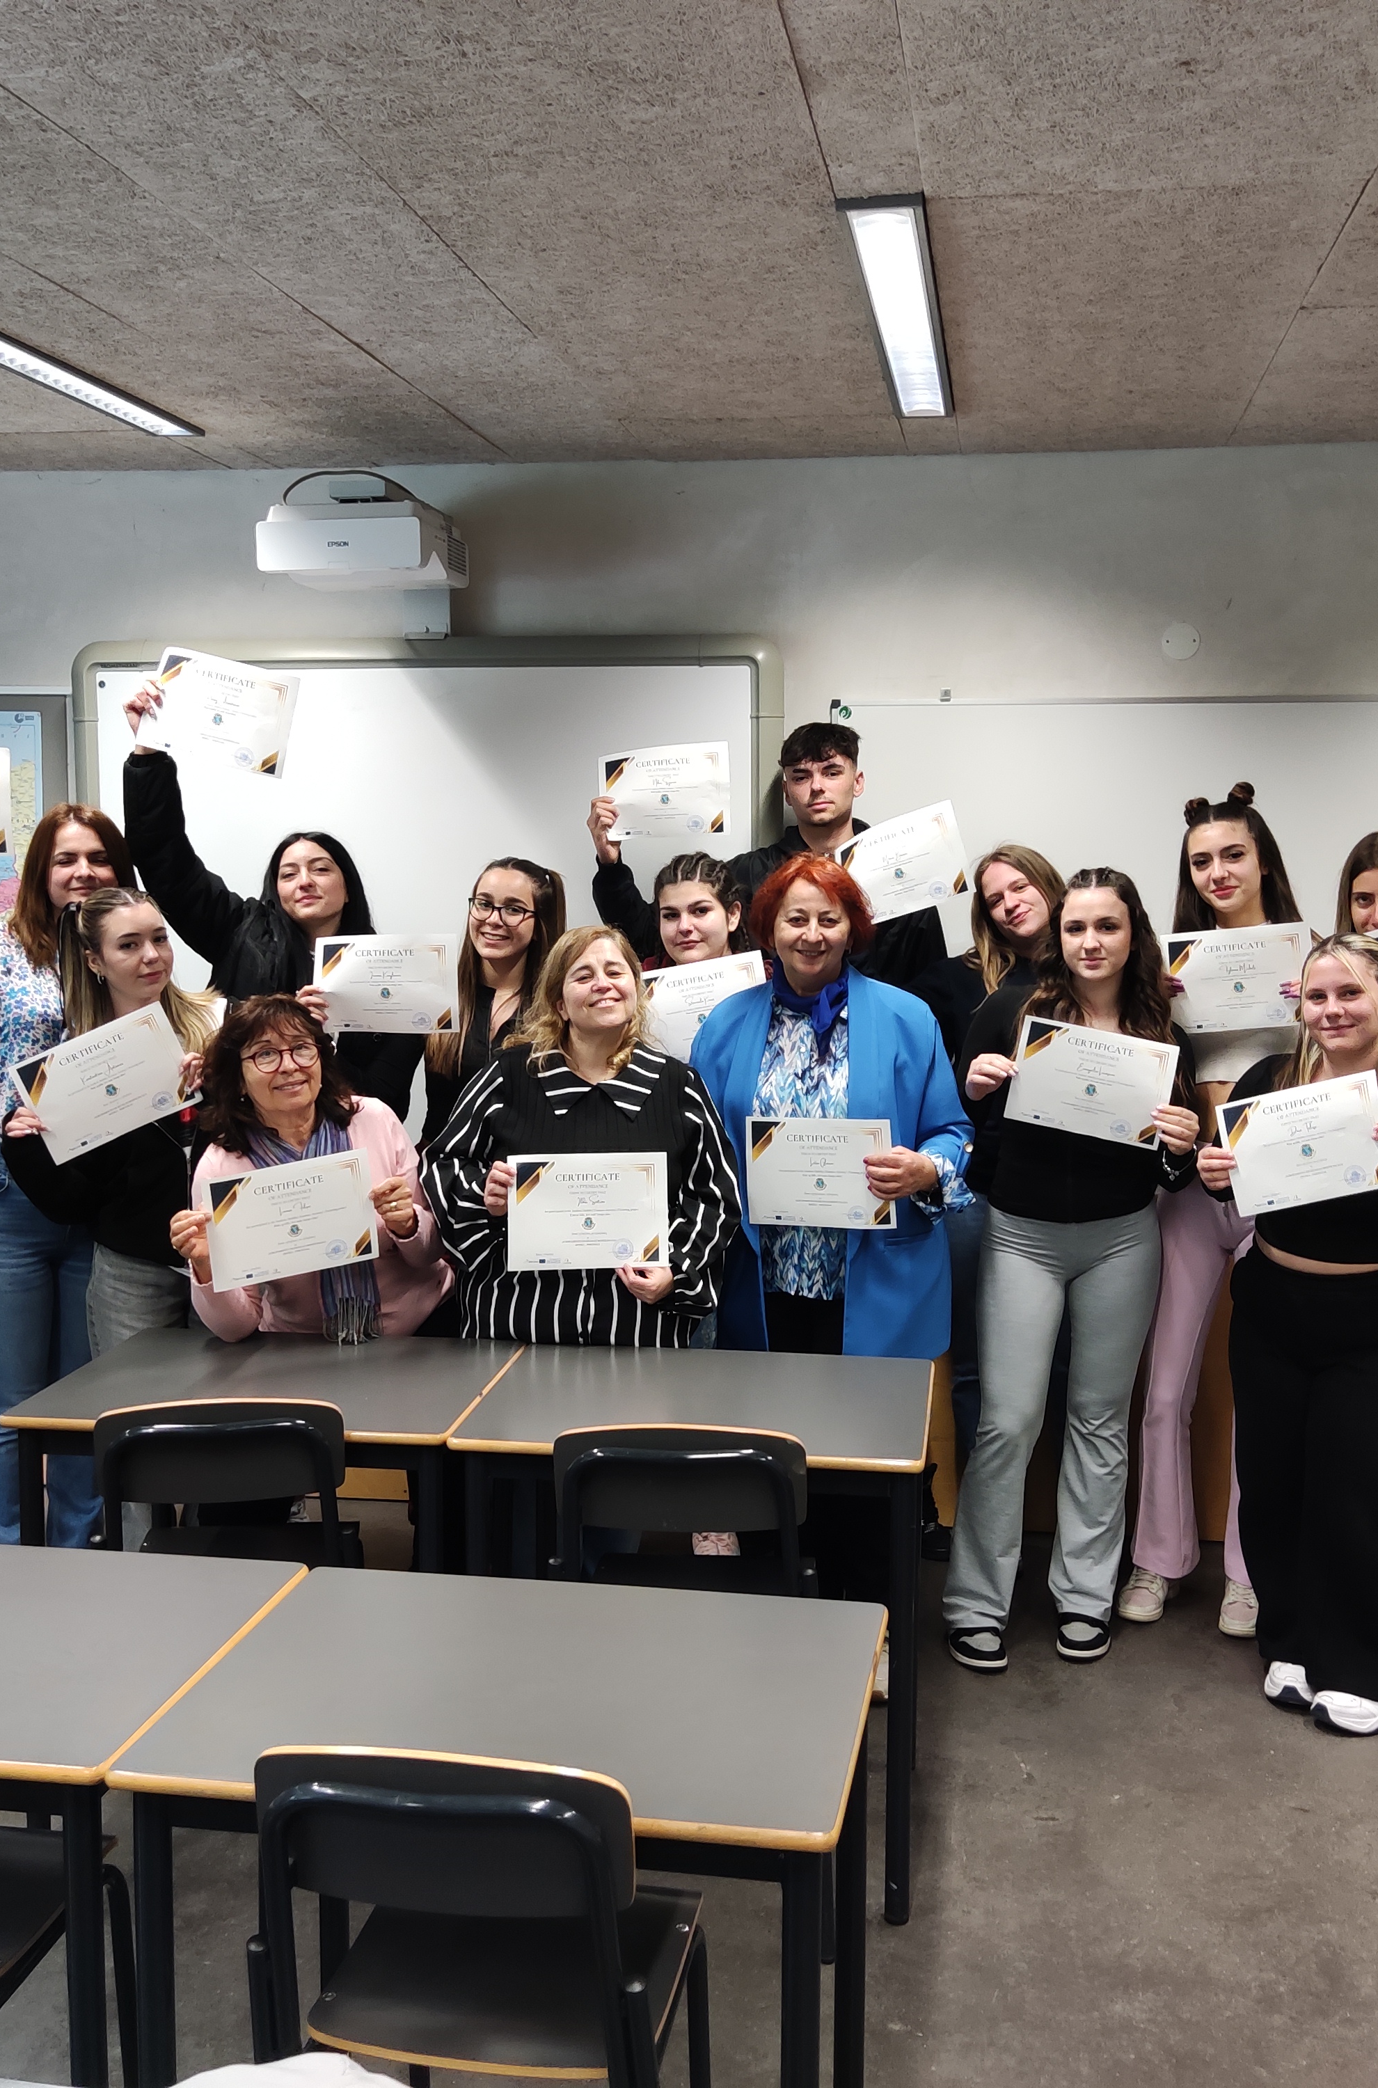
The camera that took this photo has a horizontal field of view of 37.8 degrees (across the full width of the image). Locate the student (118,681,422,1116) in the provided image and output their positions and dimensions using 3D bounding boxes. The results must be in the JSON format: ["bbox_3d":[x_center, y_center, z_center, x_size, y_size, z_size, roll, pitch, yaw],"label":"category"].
[{"bbox_3d":[-0.928,0.201,4.468,0.680,1.960,0.520,0,5,-6],"label":"student"}]

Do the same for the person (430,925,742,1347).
[{"bbox_3d":[-0.208,0.526,3.934,0.590,1.506,0.430,0,6,1],"label":"person"}]

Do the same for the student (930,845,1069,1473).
[{"bbox_3d":[0.705,0.375,4.463,0.480,1.630,0.360,1,5,6],"label":"student"}]

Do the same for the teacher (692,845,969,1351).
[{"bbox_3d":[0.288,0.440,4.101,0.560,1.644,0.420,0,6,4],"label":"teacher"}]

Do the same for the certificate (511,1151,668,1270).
[{"bbox_3d":[-0.187,0.308,3.710,0.297,0.210,0.010,-1,-2,0],"label":"certificate"}]

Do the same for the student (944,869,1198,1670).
[{"bbox_3d":[0.761,0.461,4.049,0.500,1.612,0.440,1,6,8],"label":"student"}]

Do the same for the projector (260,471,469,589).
[{"bbox_3d":[-0.712,-1.097,4.454,0.365,0.151,0.380,1,6,9],"label":"projector"}]

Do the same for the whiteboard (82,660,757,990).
[{"bbox_3d":[-0.661,-0.317,4.946,1.730,1.310,0.055,1,5,8],"label":"whiteboard"}]

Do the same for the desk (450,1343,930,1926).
[{"bbox_3d":[0.031,0.966,3.405,0.741,0.740,0.581,1,6,8],"label":"desk"}]

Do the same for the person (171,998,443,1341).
[{"bbox_3d":[-0.724,0.569,3.891,0.530,1.330,0.600,0,5,-9],"label":"person"}]

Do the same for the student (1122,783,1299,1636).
[{"bbox_3d":[1.116,0.346,4.296,0.430,1.789,0.400,1,6,11],"label":"student"}]

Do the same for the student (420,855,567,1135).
[{"bbox_3d":[-0.442,0.377,4.517,0.450,1.660,0.320,1,6,6],"label":"student"}]

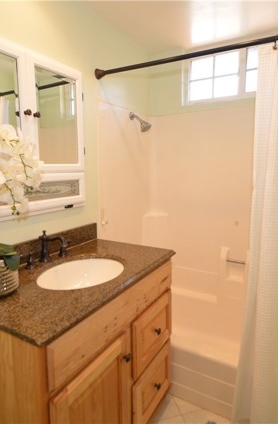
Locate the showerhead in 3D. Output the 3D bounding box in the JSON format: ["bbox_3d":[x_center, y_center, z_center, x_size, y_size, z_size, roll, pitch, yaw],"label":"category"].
[{"bbox_3d":[0.019,-0.680,2.011,0.165,0.155,0.085,6,10,29],"label":"showerhead"}]

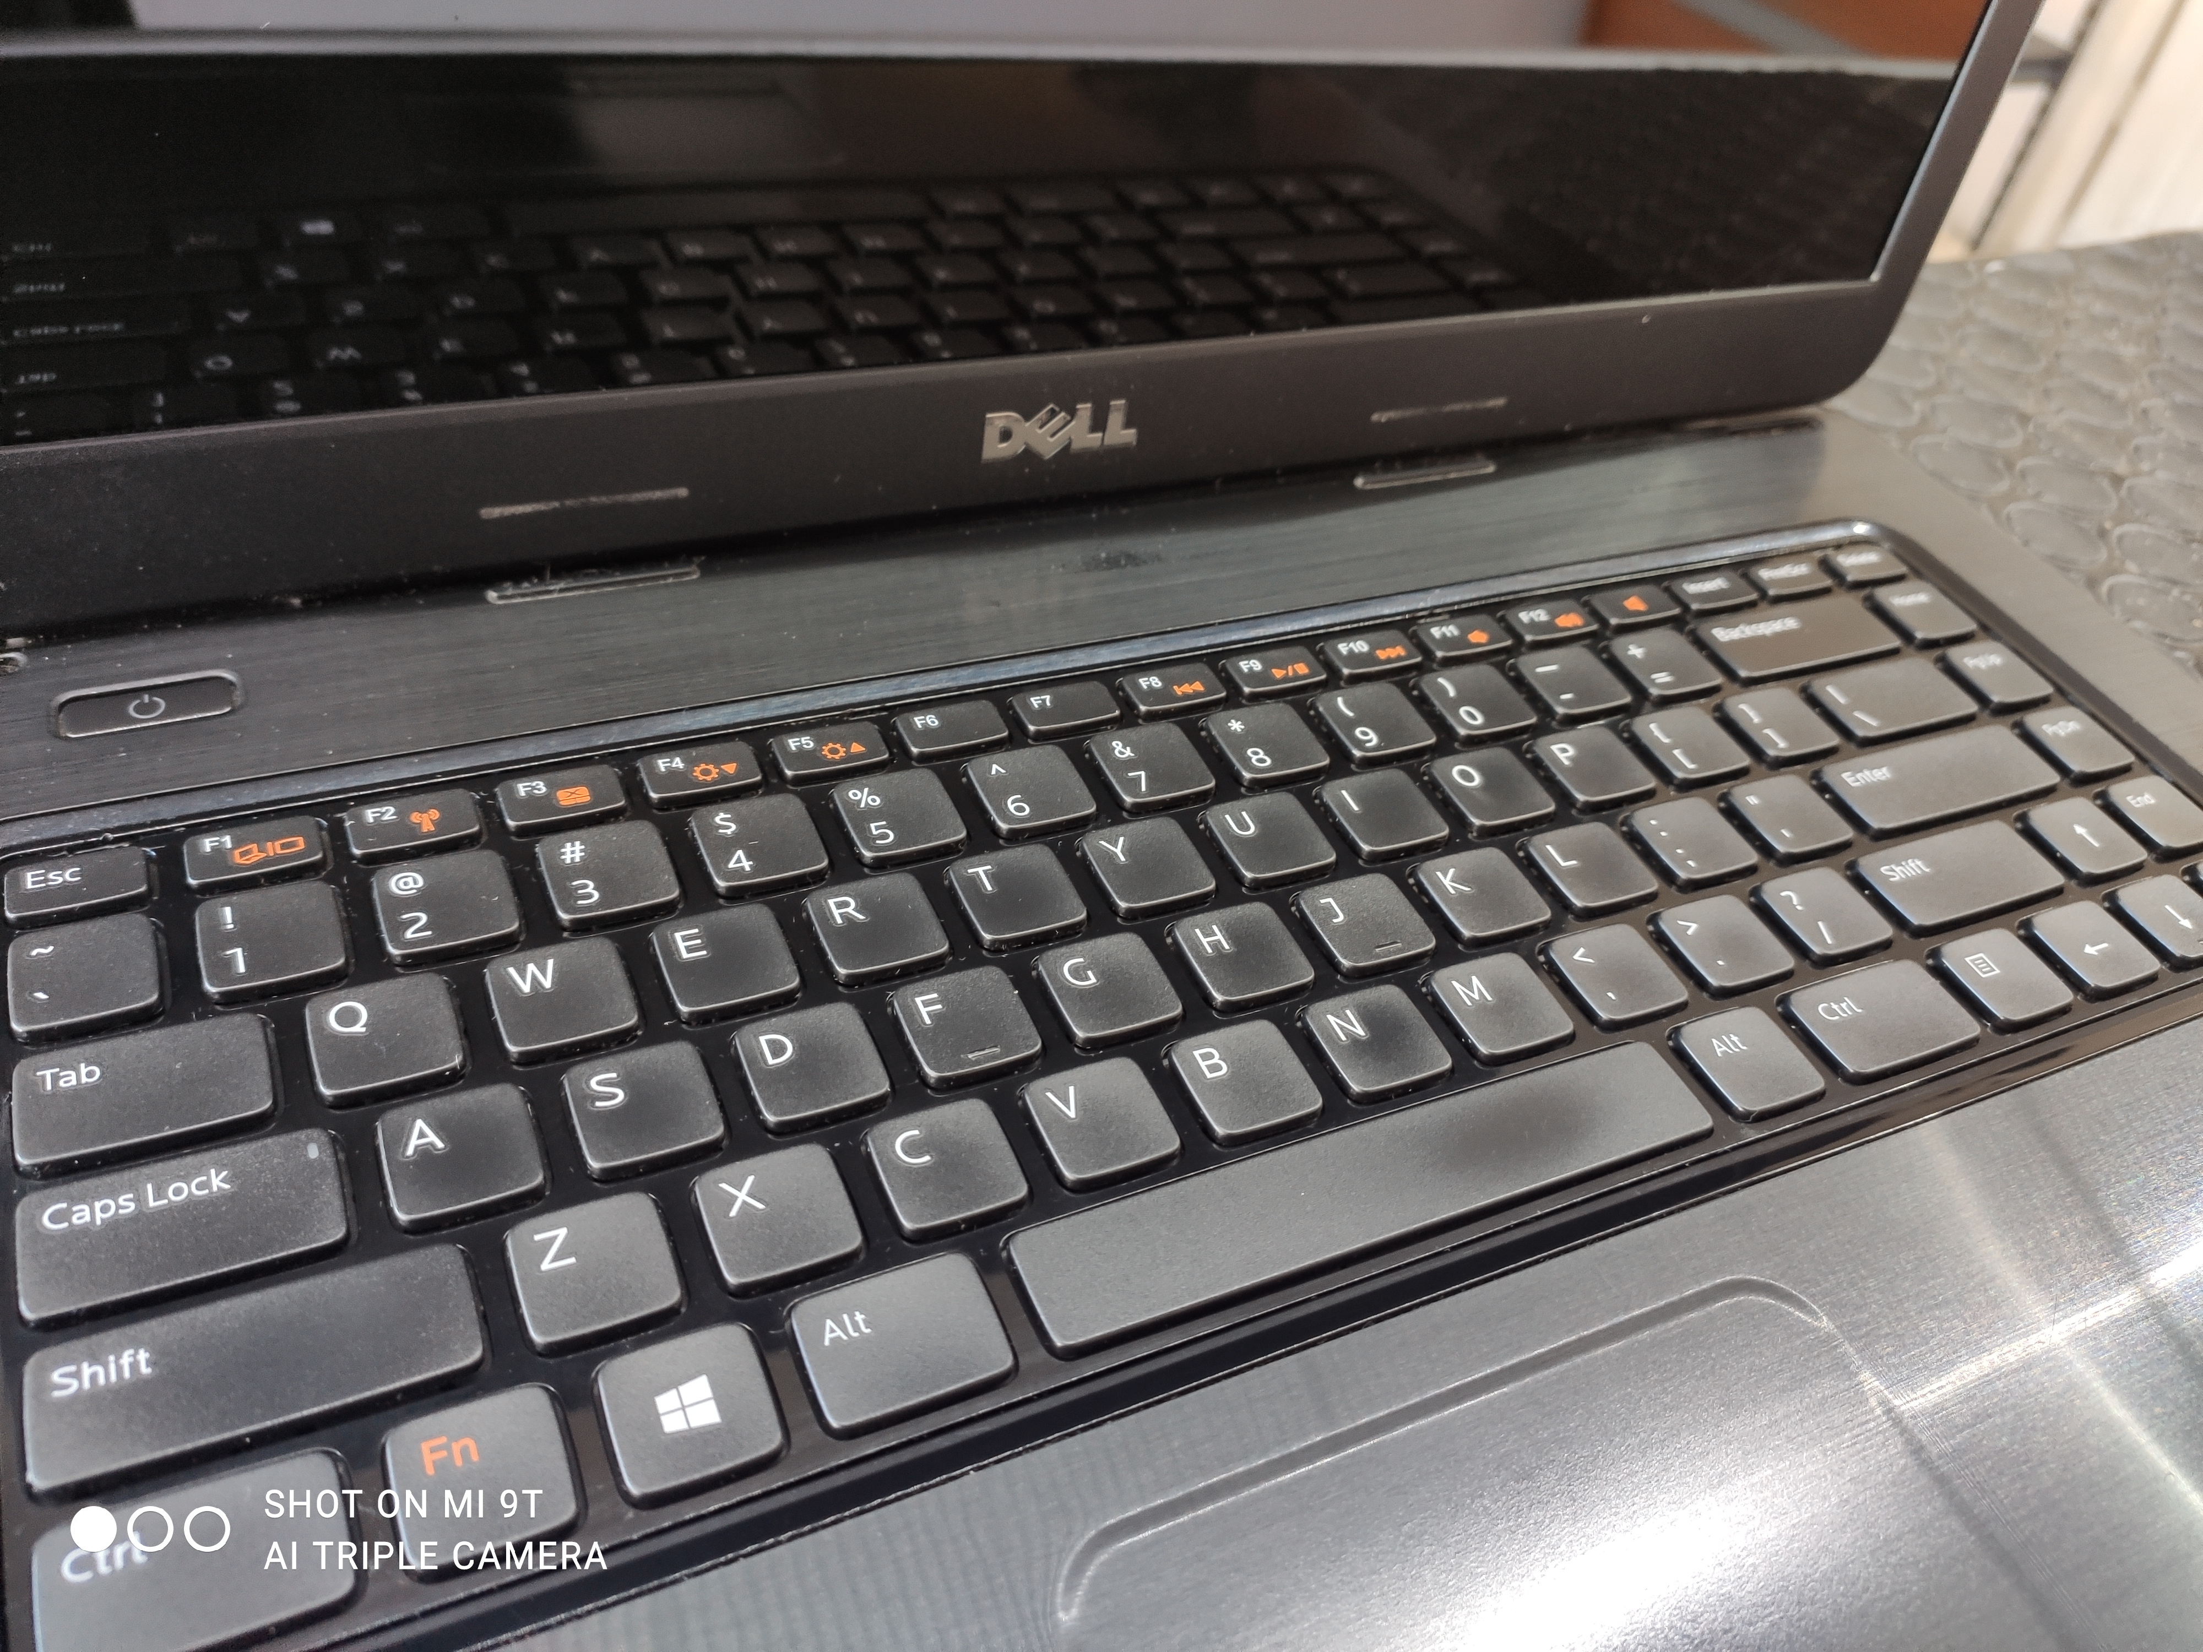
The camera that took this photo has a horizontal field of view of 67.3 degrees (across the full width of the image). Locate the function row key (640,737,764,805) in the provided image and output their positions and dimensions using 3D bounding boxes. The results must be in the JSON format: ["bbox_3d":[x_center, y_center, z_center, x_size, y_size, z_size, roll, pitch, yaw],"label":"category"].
[{"bbox_3d":[-0.053,-0.007,0.220,0.015,0.002,0.009,-12,49,-24],"label":"function row key"}]

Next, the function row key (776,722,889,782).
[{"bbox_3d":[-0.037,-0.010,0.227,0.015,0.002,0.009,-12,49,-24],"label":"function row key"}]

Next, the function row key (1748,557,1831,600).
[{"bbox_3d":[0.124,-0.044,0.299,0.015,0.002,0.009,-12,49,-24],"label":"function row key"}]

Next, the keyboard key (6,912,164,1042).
[{"bbox_3d":[-0.112,0.017,0.182,0.015,0.002,0.014,-12,49,-24],"label":"keyboard key"}]

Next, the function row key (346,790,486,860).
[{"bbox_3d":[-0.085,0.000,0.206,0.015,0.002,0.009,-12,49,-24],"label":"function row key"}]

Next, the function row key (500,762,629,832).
[{"bbox_3d":[-0.069,-0.003,0.213,0.015,0.002,0.009,-12,49,-24],"label":"function row key"}]

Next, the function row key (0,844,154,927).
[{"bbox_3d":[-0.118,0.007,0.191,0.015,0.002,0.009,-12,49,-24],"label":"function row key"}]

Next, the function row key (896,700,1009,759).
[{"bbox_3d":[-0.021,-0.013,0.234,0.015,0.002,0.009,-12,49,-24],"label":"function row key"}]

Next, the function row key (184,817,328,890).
[{"bbox_3d":[-0.101,0.003,0.198,0.015,0.002,0.009,-12,49,-24],"label":"function row key"}]

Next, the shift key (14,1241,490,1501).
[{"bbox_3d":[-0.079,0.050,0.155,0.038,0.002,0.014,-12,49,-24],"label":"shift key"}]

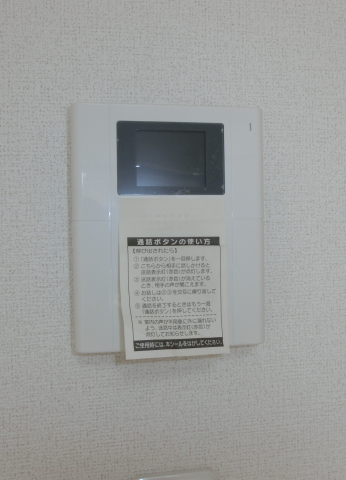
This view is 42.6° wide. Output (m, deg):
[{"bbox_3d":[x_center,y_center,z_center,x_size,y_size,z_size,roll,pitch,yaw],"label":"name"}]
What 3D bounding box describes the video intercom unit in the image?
[{"bbox_3d":[-0.002,-0.011,0.373,0.158,0.200,0.030,-1,0,-8],"label":"video intercom unit"}]

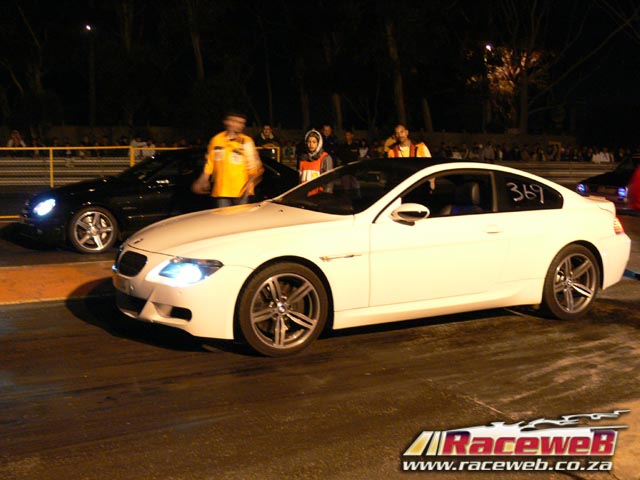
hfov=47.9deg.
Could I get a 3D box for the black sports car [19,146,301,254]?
[{"bbox_3d":[-2.000,-0.655,10.850,4.620,1.390,1.780,-2,7,-28],"label":"black sports car"}]

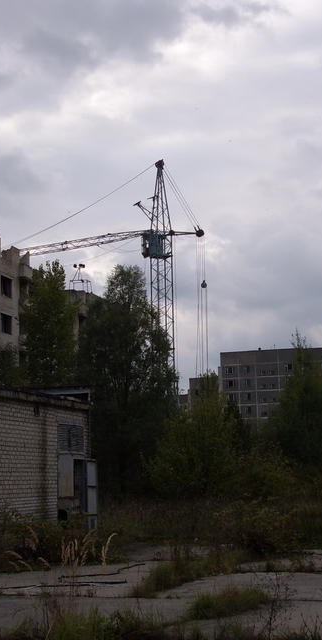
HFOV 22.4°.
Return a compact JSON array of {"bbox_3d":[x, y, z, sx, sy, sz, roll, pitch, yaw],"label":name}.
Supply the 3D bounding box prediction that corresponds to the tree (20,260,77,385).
[{"bbox_3d":[-6.013,3.387,43.184,3.130,13.550,3.030,-1,-11,0],"label":"tree"}]

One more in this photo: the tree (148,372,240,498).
[{"bbox_3d":[1.511,5.707,37.604,4.260,6.600,4.130,-1,-11,0],"label":"tree"}]

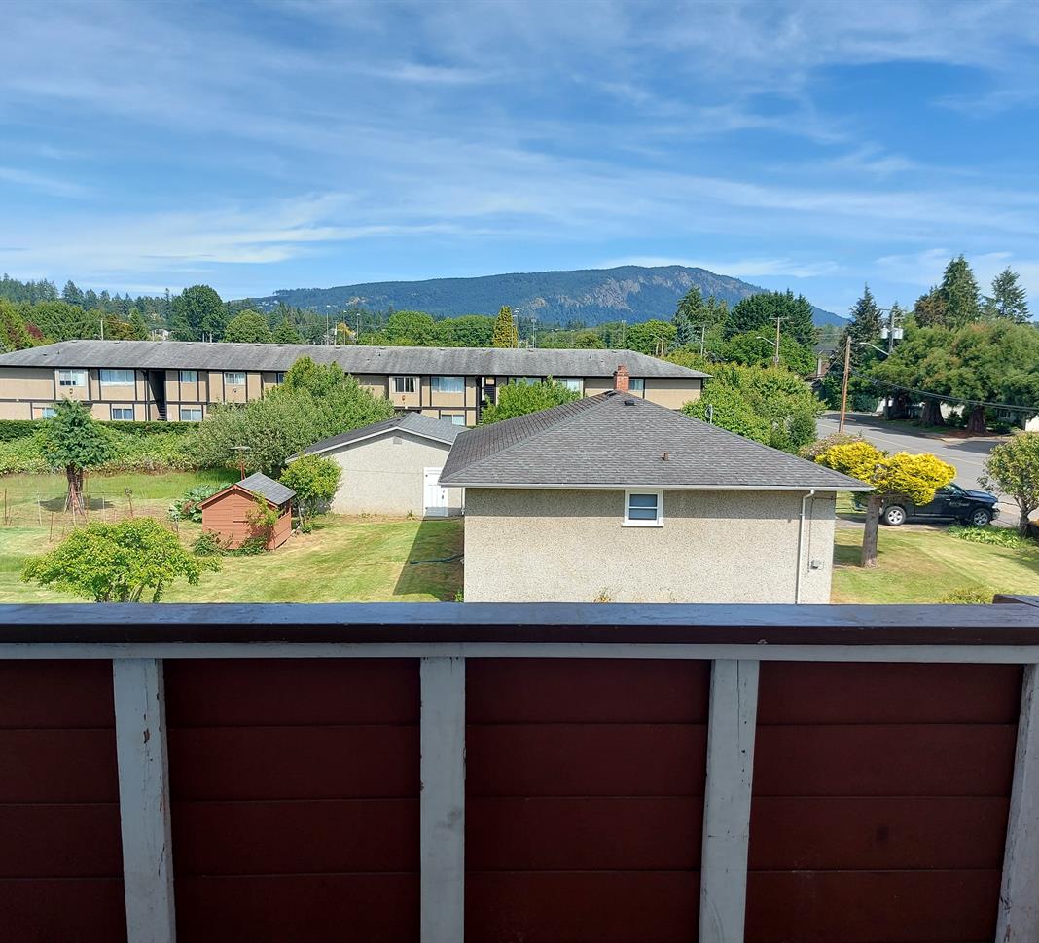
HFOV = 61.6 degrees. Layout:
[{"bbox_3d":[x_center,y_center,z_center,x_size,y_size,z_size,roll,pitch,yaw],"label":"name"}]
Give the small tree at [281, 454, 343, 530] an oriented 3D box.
[{"bbox_3d":[-8.044,0.830,33.836,2.336,3.015,2.219,-1,8,-13],"label":"small tree"}]

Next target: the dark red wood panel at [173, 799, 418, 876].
[{"bbox_3d":[-0.467,0.769,1.843,0.516,0.170,0.022,1,7,-2],"label":"dark red wood panel"}]

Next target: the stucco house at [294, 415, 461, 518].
[{"bbox_3d":[-5.218,-0.575,40.070,8.700,3.680,9.450,0,7,-3],"label":"stucco house"}]

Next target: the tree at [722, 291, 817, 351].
[{"bbox_3d":[35.781,-17.361,124.741,13.330,16.830,12.000,1,7,0],"label":"tree"}]

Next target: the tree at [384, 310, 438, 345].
[{"bbox_3d":[-21.468,-24.358,173.336,11.014,14.917,10.463,0,8,-7],"label":"tree"}]

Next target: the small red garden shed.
[{"bbox_3d":[-9.819,1.416,31.900,2.750,2.330,3.300,0,8,-2],"label":"small red garden shed"}]

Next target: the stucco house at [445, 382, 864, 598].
[{"bbox_3d":[3.327,0.154,29.370,11.016,5.850,14.125,1,8,-1],"label":"stucco house"}]

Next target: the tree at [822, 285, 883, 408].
[{"bbox_3d":[45.411,-16.892,118.728,7.755,16.579,7.368,4,8,20],"label":"tree"}]

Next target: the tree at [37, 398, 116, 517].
[{"bbox_3d":[-17.868,-0.646,35.396,3.130,4.640,3.130,1,7,0],"label":"tree"}]

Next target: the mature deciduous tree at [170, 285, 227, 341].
[{"bbox_3d":[-52.876,-21.560,143.525,9.220,17.840,9.220,1,7,0],"label":"mature deciduous tree"}]

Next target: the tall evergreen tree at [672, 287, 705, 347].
[{"bbox_3d":[33.454,-26.257,172.981,6.487,20.182,6.163,2,8,11],"label":"tall evergreen tree"}]

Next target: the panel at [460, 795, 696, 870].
[{"bbox_3d":[0.140,0.764,1.850,0.506,0.169,0.022,1,8,-1],"label":"panel"}]

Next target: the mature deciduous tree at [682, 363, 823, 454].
[{"bbox_3d":[14.597,-3.582,54.960,8.870,6.470,7.540,1,7,0],"label":"mature deciduous tree"}]

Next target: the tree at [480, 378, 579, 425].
[{"bbox_3d":[0.527,-2.649,50.065,6.000,5.450,6.000,1,7,0],"label":"tree"}]

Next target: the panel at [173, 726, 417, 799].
[{"bbox_3d":[-0.467,0.606,1.822,0.520,0.164,0.022,1,7,-2],"label":"panel"}]

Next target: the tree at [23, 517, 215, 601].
[{"bbox_3d":[-9.330,2.599,20.353,4.036,3.117,4.200,-3,9,-25],"label":"tree"}]

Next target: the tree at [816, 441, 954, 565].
[{"bbox_3d":[11.424,1.048,27.666,4.370,4.080,3.490,1,7,0],"label":"tree"}]

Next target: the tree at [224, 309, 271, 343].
[{"bbox_3d":[-41.772,-18.046,133.870,7.690,13.630,7.690,1,7,0],"label":"tree"}]

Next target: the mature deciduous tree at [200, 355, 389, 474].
[{"bbox_3d":[-12.832,-3.218,50.046,10.819,6.537,9.500,-1,8,-14],"label":"mature deciduous tree"}]

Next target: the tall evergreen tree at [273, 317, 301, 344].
[{"bbox_3d":[-47.536,-24.834,178.363,5.617,13.836,5.337,-1,8,-15],"label":"tall evergreen tree"}]

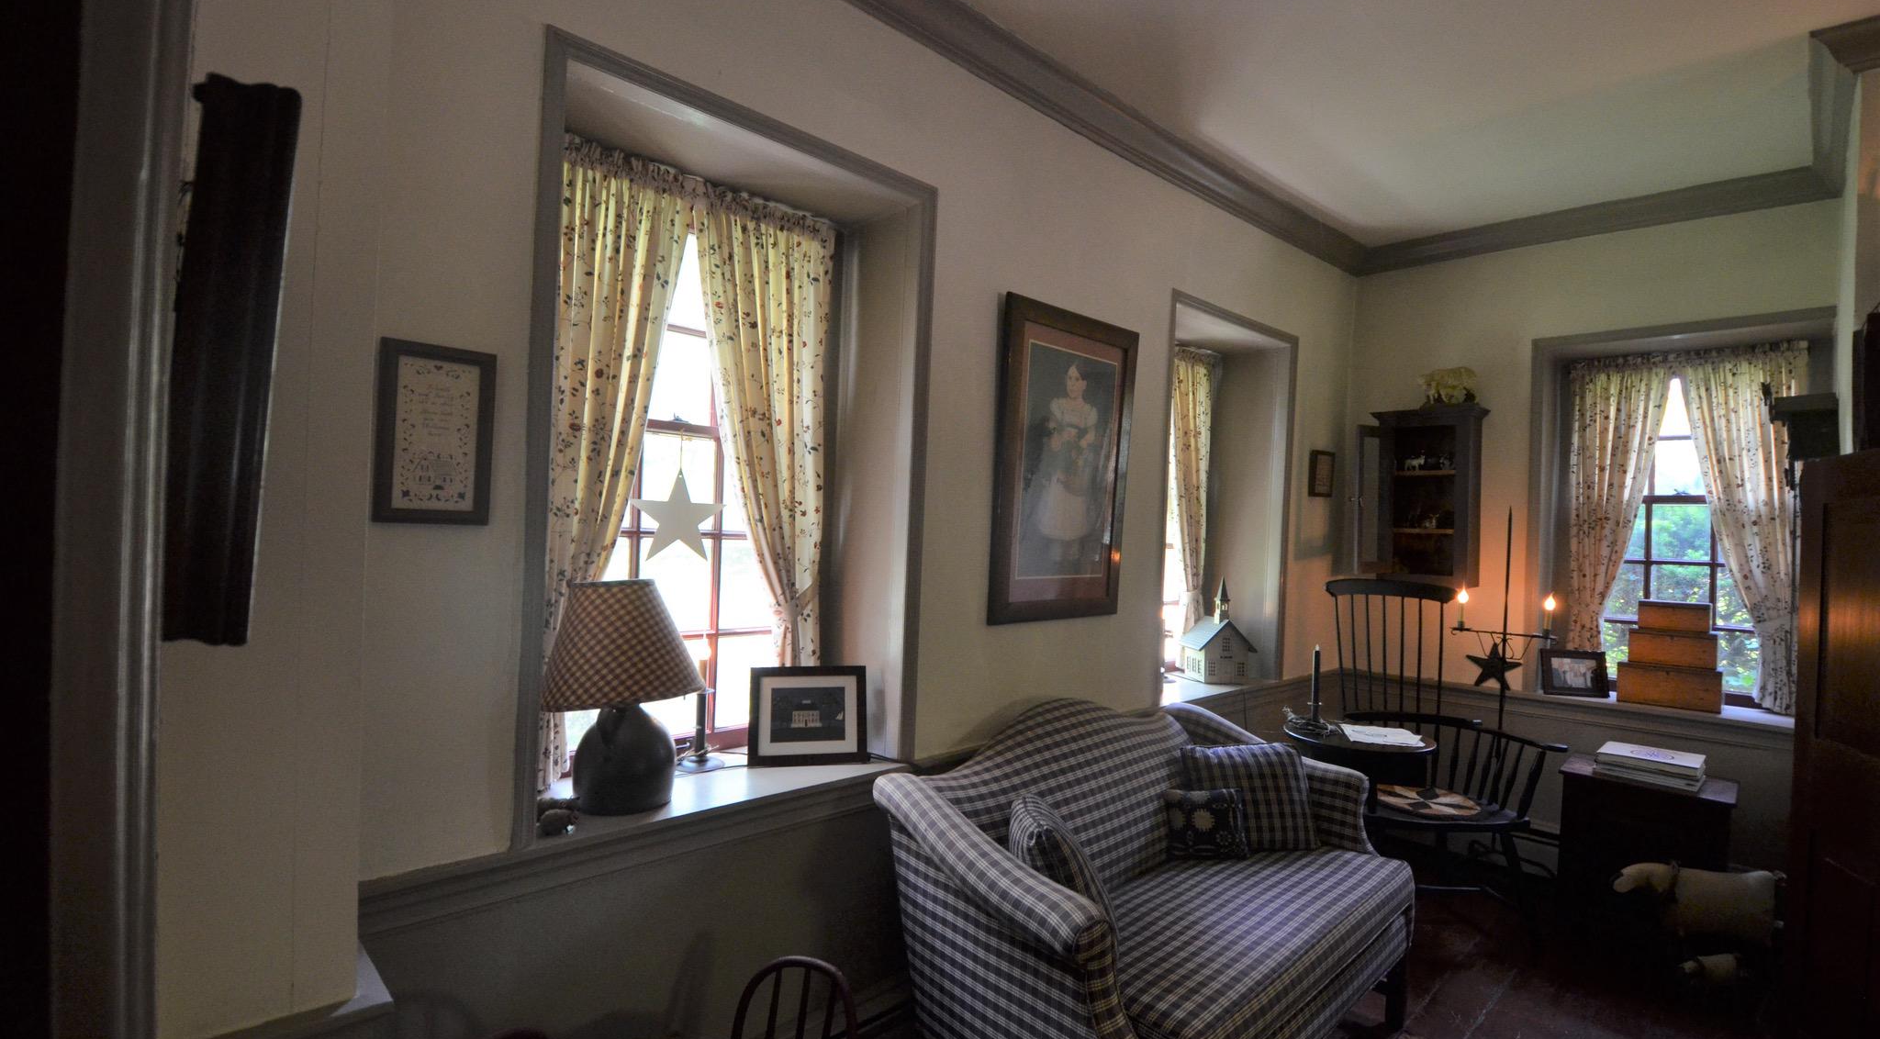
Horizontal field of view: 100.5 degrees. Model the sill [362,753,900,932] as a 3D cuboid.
[{"bbox_3d":[-0.622,0.667,1.808,1.188,0.100,0.362,2,-1,-40],"label":"sill"}]

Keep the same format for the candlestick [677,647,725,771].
[{"bbox_3d":[-0.597,0.467,1.974,0.116,0.300,0.116,2,-1,-40],"label":"candlestick"}]

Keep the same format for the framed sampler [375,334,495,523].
[{"bbox_3d":[-0.873,-0.148,1.360,0.169,0.307,0.022,2,-1,-40],"label":"framed sampler"}]

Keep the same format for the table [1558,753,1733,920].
[{"bbox_3d":[2.530,1.216,2.802,0.450,0.594,0.331,2,-1,39],"label":"table"}]

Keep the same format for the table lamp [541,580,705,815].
[{"bbox_3d":[-0.691,0.376,1.729,0.347,0.471,0.347,2,-1,-40],"label":"table lamp"}]

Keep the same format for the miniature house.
[{"bbox_3d":[1.184,0.476,3.316,0.231,0.411,0.156,2,0,-12],"label":"miniature house"}]

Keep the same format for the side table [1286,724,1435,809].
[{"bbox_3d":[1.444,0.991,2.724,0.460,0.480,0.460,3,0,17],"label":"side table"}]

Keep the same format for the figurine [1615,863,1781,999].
[{"bbox_3d":[2.424,1.301,2.496,0.481,0.411,0.169,2,0,0],"label":"figurine"}]

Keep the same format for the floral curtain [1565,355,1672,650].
[{"bbox_3d":[2.875,0.023,3.335,0.340,1.406,0.081,2,-1,41],"label":"floral curtain"}]

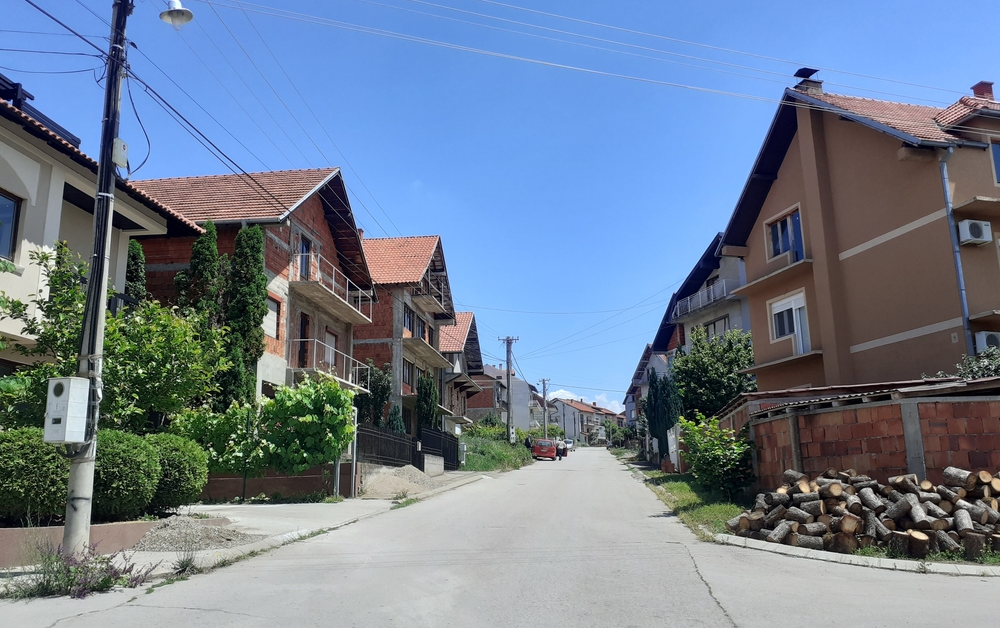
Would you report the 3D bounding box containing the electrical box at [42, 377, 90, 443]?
[{"bbox_3d":[-6.152,1.378,11.081,0.420,0.890,0.350,-5,-12,16],"label":"electrical box"}]

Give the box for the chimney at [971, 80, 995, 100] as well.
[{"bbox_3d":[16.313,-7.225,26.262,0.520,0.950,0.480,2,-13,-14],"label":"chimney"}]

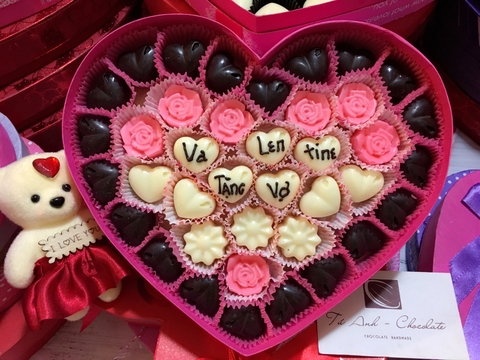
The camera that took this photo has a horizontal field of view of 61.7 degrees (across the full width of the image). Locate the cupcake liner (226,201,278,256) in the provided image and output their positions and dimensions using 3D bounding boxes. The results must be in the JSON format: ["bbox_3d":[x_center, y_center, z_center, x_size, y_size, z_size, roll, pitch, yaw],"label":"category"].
[{"bbox_3d":[0.007,0.028,0.232,0.029,0.018,0.030,0,84,0],"label":"cupcake liner"}]

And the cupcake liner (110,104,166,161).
[{"bbox_3d":[-0.063,-0.028,0.259,0.034,0.018,0.036,0,86,3],"label":"cupcake liner"}]

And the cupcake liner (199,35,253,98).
[{"bbox_3d":[-0.009,-0.070,0.256,0.035,0.020,0.036,0,83,1],"label":"cupcake liner"}]

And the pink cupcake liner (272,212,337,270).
[{"bbox_3d":[0.038,0.037,0.244,0.037,0.018,0.036,0,83,1],"label":"pink cupcake liner"}]

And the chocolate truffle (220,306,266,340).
[{"bbox_3d":[0.003,0.087,0.250,0.028,0.015,0.026,12,87,3],"label":"chocolate truffle"}]

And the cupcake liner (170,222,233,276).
[{"bbox_3d":[-0.021,0.039,0.231,0.033,0.018,0.030,0,84,0],"label":"cupcake liner"}]

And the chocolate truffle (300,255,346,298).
[{"bbox_3d":[0.052,0.059,0.243,0.027,0.015,0.028,45,86,5],"label":"chocolate truffle"}]

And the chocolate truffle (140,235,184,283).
[{"bbox_3d":[-0.049,0.049,0.246,0.027,0.015,0.028,-40,85,-4],"label":"chocolate truffle"}]

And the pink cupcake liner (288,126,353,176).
[{"bbox_3d":[0.049,-0.018,0.251,0.036,0.018,0.034,0,83,1],"label":"pink cupcake liner"}]

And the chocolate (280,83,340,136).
[{"bbox_3d":[0.045,-0.046,0.255,0.030,0.017,0.030,0,83,1],"label":"chocolate"}]

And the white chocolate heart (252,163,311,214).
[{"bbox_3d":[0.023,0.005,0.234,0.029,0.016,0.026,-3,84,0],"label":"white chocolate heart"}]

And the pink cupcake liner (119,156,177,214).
[{"bbox_3d":[-0.055,0.004,0.249,0.035,0.018,0.035,0,83,1],"label":"pink cupcake liner"}]

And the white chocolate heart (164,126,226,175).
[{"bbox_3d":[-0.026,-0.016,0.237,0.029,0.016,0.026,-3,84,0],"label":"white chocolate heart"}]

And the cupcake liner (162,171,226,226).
[{"bbox_3d":[-0.026,0.011,0.234,0.035,0.018,0.032,0,84,0],"label":"cupcake liner"}]

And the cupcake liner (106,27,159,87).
[{"bbox_3d":[-0.062,-0.071,0.242,0.033,0.018,0.035,0,84,0],"label":"cupcake liner"}]

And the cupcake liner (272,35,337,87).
[{"bbox_3d":[0.040,-0.073,0.257,0.038,0.018,0.032,0,86,3],"label":"cupcake liner"}]

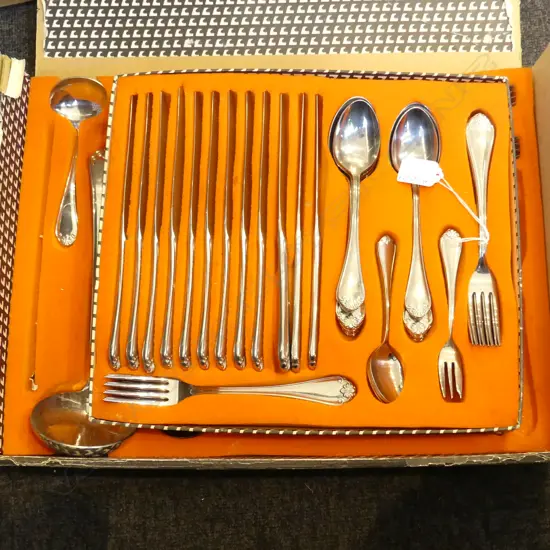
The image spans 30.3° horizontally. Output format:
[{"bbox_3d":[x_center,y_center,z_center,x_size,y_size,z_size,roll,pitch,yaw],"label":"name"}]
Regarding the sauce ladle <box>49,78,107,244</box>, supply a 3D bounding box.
[{"bbox_3d":[-0.182,-0.103,0.929,0.051,0.036,0.160,1,74,0],"label":"sauce ladle"}]

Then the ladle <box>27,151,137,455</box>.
[{"bbox_3d":[-0.163,0.025,0.891,0.090,0.058,0.277,-1,74,0],"label":"ladle"}]

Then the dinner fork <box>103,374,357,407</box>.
[{"bbox_3d":[-0.037,0.094,0.833,0.207,0.020,0.026,1,74,0],"label":"dinner fork"}]

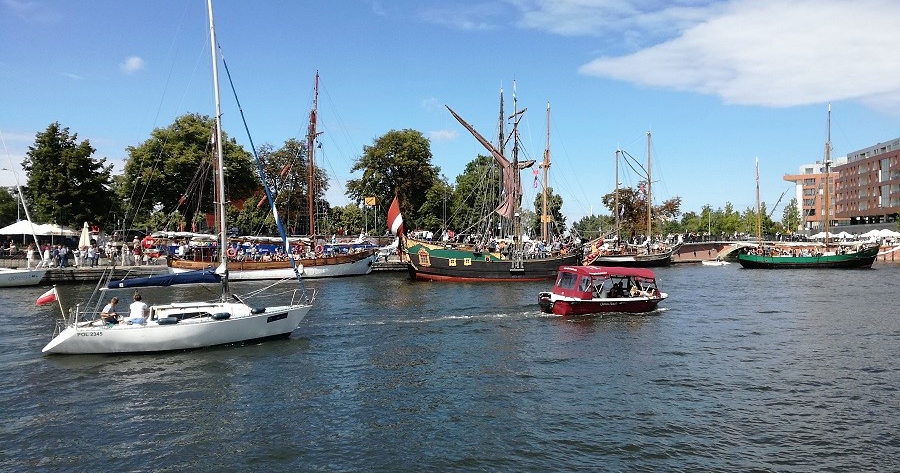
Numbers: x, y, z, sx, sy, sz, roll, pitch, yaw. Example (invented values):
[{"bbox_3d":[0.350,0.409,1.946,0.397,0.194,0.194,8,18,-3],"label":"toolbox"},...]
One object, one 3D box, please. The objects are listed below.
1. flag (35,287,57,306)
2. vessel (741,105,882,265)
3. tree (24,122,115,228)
[{"bbox_3d":[-10.630,1.580,18.500,0.480,0.450,0.120,0,0,-30],"label":"flag"},{"bbox_3d":[39.000,-5.324,76.500,15.300,17.600,4.200,0,0,-6],"label":"vessel"},{"bbox_3d":[-38.923,-5.072,72.000,9.440,13.450,9.440,0,0,0],"label":"tree"}]

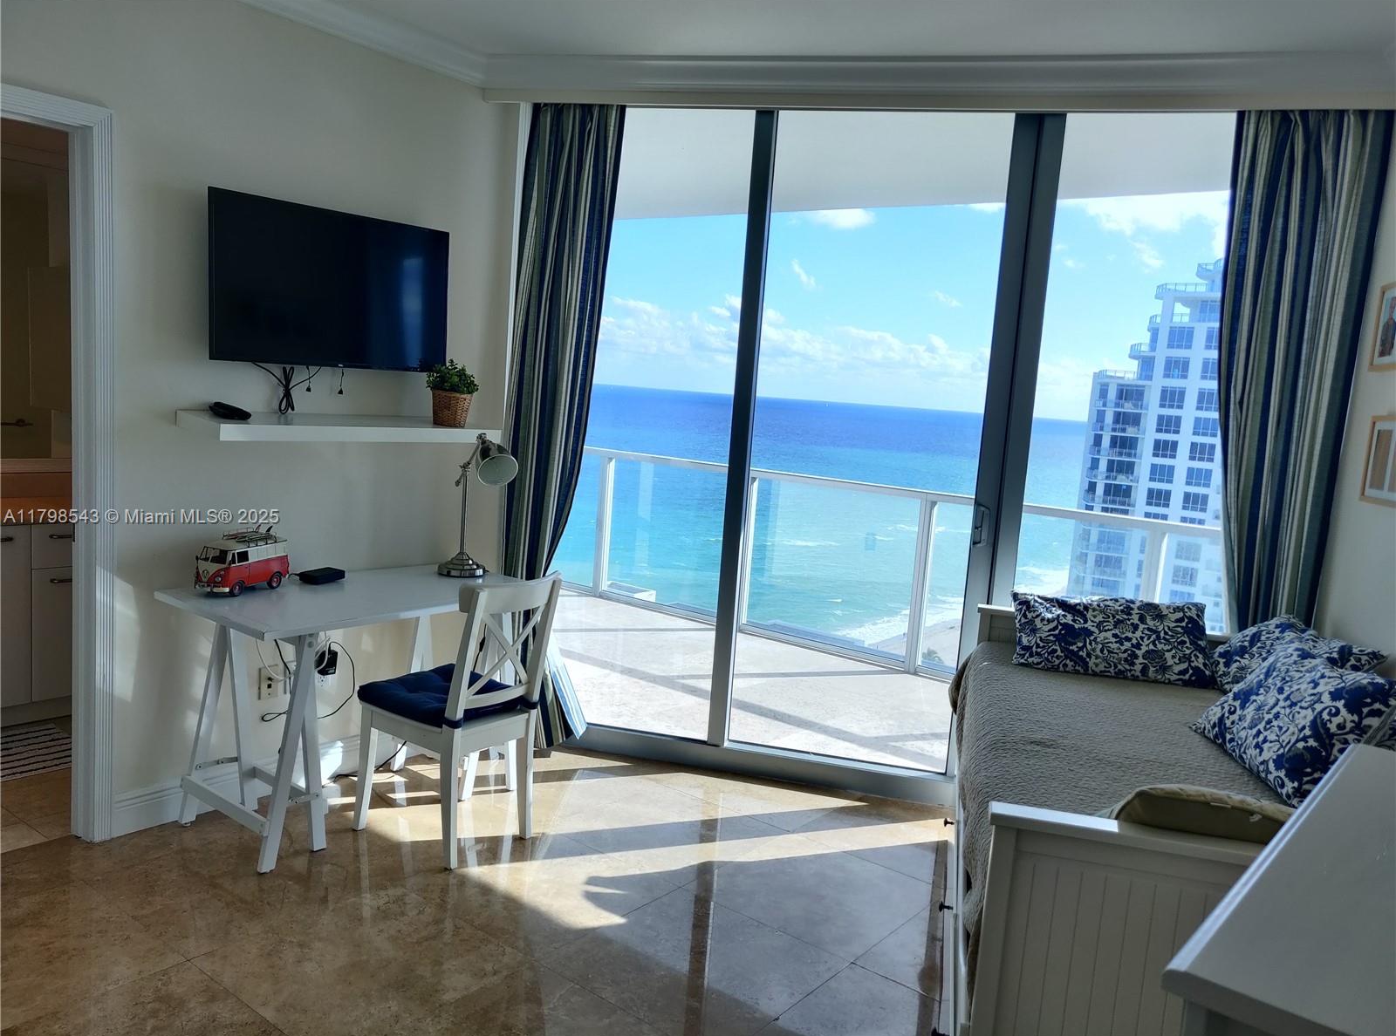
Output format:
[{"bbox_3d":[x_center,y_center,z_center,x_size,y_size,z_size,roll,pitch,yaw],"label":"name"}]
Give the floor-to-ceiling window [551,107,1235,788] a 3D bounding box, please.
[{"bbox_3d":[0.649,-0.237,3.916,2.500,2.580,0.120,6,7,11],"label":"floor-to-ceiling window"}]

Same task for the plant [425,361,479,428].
[{"bbox_3d":[-0.923,-0.465,3.785,0.195,0.257,0.195,10,9,37],"label":"plant"}]

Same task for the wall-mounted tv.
[{"bbox_3d":[-1.248,-0.785,3.461,0.055,0.525,0.920,10,9,37],"label":"wall-mounted tv"}]

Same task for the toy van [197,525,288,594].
[{"bbox_3d":[-1.481,0.141,3.280,0.130,0.195,0.275,7,7,19],"label":"toy van"}]

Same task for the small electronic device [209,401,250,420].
[{"bbox_3d":[-1.487,-0.341,3.188,0.145,0.040,0.090,10,9,37],"label":"small electronic device"}]

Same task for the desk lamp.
[{"bbox_3d":[-0.845,-0.046,3.806,0.190,0.530,0.320,-2,10,-42],"label":"desk lamp"}]

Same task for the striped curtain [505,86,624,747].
[{"bbox_3d":[-0.523,-0.315,4.006,0.420,2.560,0.150,6,7,11],"label":"striped curtain"}]

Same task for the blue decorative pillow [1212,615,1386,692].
[{"bbox_3d":[1.864,0.477,3.208,0.450,0.150,0.500,-37,-2,13],"label":"blue decorative pillow"}]

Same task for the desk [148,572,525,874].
[{"bbox_3d":[-1.119,0.634,3.497,0.620,0.780,1.165,10,9,37],"label":"desk"}]

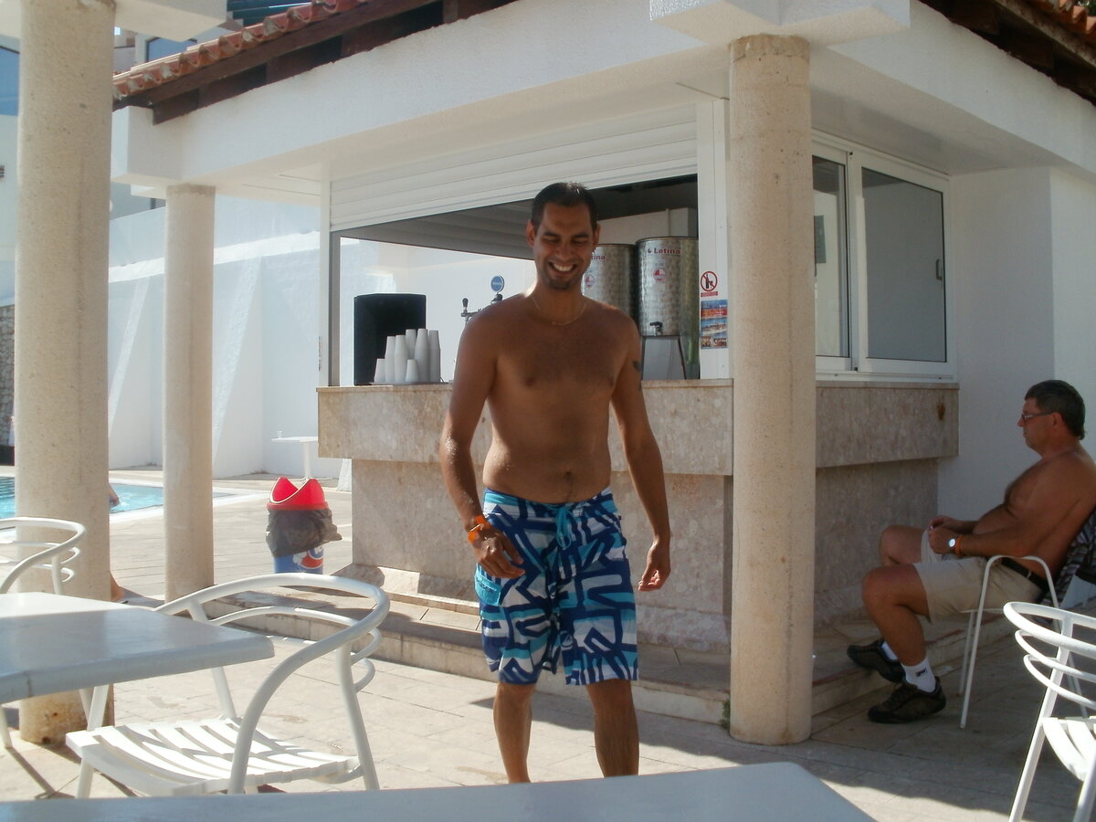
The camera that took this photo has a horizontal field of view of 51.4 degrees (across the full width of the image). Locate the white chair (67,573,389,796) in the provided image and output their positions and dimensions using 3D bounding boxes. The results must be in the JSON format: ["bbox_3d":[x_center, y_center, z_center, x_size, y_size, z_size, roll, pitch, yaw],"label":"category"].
[{"bbox_3d":[-0.679,0.789,2.489,0.570,0.750,0.560,0,0,44],"label":"white chair"}]

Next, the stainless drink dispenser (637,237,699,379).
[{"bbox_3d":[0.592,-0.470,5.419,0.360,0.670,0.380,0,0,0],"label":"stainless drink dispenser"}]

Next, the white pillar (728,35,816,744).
[{"bbox_3d":[0.805,-0.077,4.110,0.298,2.470,0.298,0,0,0],"label":"white pillar"}]

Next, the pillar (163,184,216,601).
[{"bbox_3d":[-2.158,-0.082,6.880,0.295,2.470,0.295,0,0,42],"label":"pillar"}]

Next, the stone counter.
[{"bbox_3d":[0.480,0.441,6.491,2.830,1.170,2.280,0,0,42],"label":"stone counter"}]

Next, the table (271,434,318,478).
[{"bbox_3d":[-3.946,0.776,18.802,0.900,0.690,0.850,0,0,42],"label":"table"}]

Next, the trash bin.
[{"bbox_3d":[-1.677,0.800,7.802,0.460,0.700,0.440,0,0,0],"label":"trash bin"}]

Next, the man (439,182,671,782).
[{"bbox_3d":[0.018,0.292,2.931,0.550,1.740,0.420,0,0,-21],"label":"man"}]

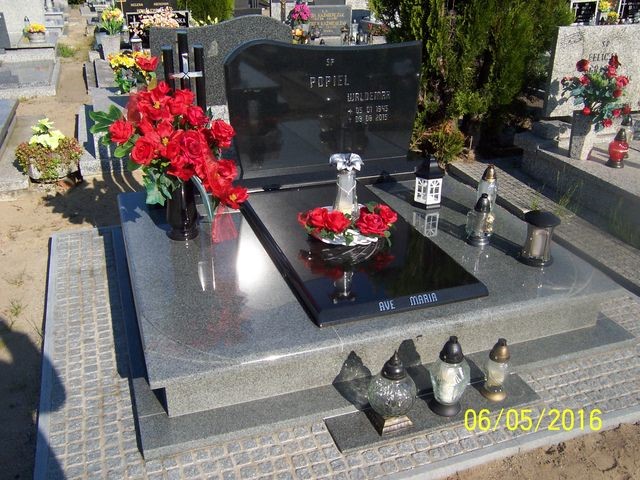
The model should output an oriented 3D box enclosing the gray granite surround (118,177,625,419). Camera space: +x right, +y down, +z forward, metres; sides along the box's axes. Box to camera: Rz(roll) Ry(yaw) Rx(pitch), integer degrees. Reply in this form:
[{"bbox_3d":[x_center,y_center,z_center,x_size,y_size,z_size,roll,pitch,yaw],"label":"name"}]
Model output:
[{"bbox_3d":[0.077,0.050,2.978,1.932,0.166,1.680,-9,28,-17],"label":"gray granite surround"}]

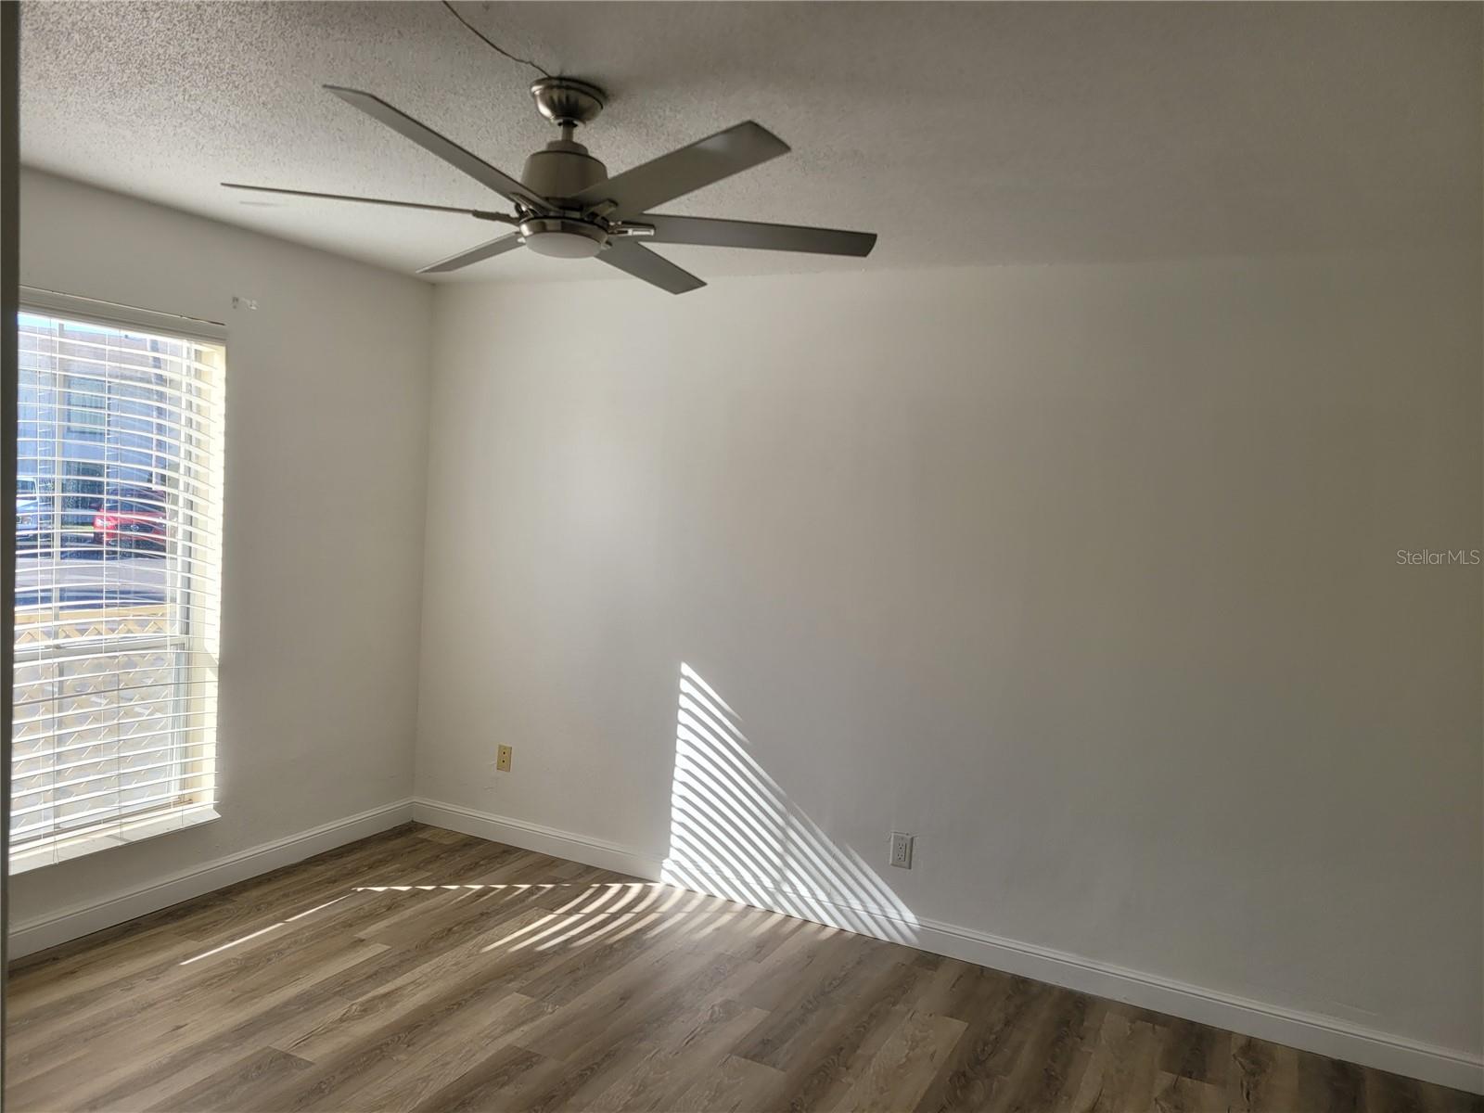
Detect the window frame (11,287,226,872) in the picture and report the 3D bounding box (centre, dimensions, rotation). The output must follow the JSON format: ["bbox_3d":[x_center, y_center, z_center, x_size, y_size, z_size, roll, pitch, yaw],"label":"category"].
[{"bbox_3d":[-2.114,0.068,3.672,0.070,1.770,0.920,6,4,26],"label":"window frame"}]

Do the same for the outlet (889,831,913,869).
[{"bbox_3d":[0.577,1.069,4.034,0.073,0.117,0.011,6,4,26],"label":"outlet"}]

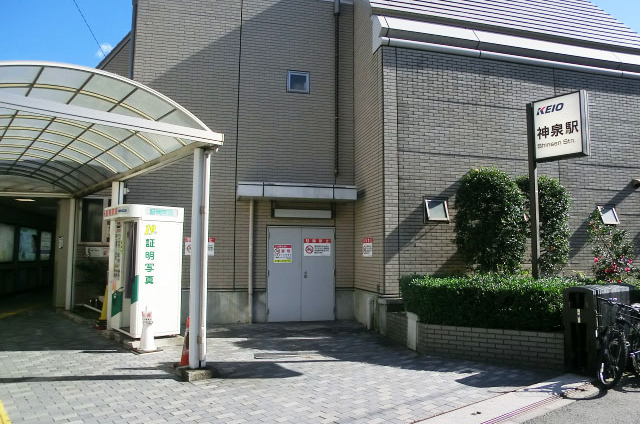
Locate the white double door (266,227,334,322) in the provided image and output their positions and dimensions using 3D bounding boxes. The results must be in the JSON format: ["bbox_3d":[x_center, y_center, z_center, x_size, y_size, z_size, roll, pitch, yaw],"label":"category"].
[{"bbox_3d":[-0.421,1.375,9.842,1.500,2.080,0.080,2,-6,-11],"label":"white double door"}]

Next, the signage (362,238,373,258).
[{"bbox_3d":[0.985,0.753,9.234,0.020,0.400,0.630,2,-6,-11],"label":"signage"}]

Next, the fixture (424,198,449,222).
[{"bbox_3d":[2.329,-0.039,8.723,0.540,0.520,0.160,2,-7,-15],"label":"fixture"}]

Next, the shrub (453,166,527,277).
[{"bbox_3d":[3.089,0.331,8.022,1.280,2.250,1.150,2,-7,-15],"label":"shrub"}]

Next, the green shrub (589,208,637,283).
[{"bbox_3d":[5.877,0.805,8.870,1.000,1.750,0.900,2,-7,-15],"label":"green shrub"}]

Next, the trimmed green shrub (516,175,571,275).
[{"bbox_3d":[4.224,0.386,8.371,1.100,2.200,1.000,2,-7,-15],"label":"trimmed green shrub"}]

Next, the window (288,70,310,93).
[{"bbox_3d":[-0.497,-3.004,10.305,0.540,0.550,0.090,2,-6,-11],"label":"window"}]

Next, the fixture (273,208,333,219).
[{"bbox_3d":[-0.371,0.036,9.937,1.310,0.210,0.130,2,-6,-11],"label":"fixture"}]

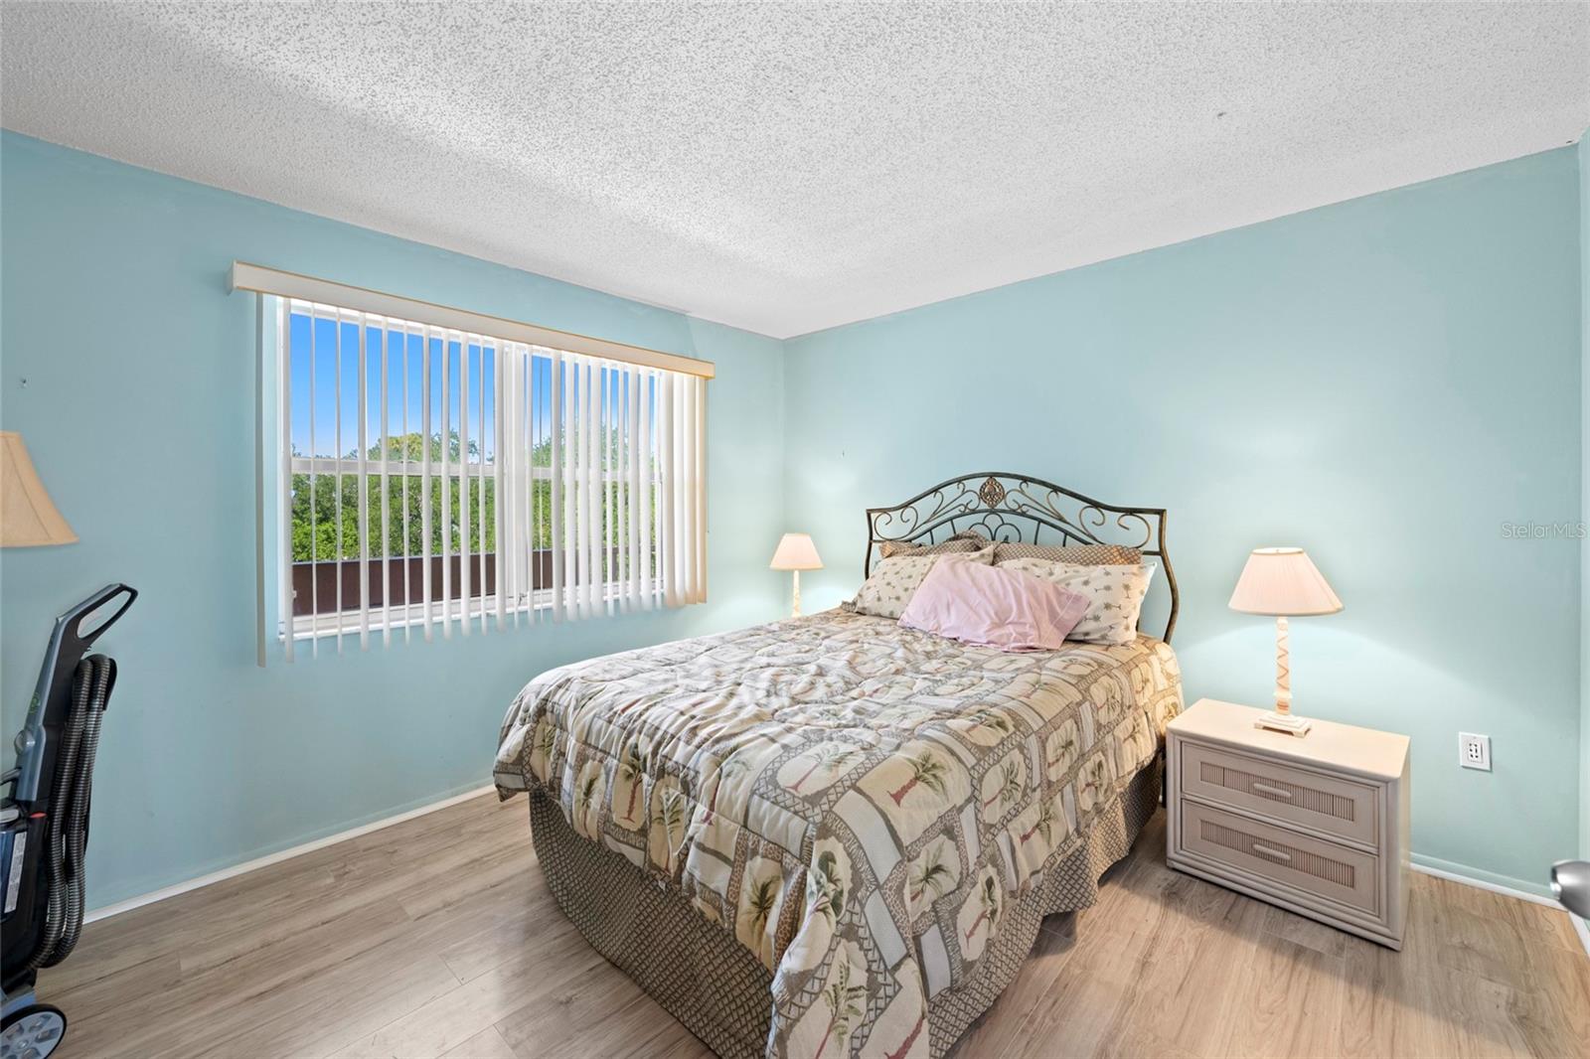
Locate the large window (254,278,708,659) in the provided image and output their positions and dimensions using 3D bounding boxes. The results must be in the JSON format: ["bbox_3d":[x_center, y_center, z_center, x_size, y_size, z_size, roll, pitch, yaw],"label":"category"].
[{"bbox_3d":[-1.187,-0.194,2.849,0.090,1.287,1.959,2,3,44],"label":"large window"}]

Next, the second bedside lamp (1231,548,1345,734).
[{"bbox_3d":[1.737,0.383,2.200,0.325,0.635,0.325,2,3,42],"label":"second bedside lamp"}]

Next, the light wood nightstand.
[{"bbox_3d":[1.713,0.956,2.172,0.600,0.515,0.470,2,3,43],"label":"light wood nightstand"}]

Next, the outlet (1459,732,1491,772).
[{"bbox_3d":[2.261,0.740,2.054,0.072,0.118,0.010,2,3,42],"label":"outlet"}]

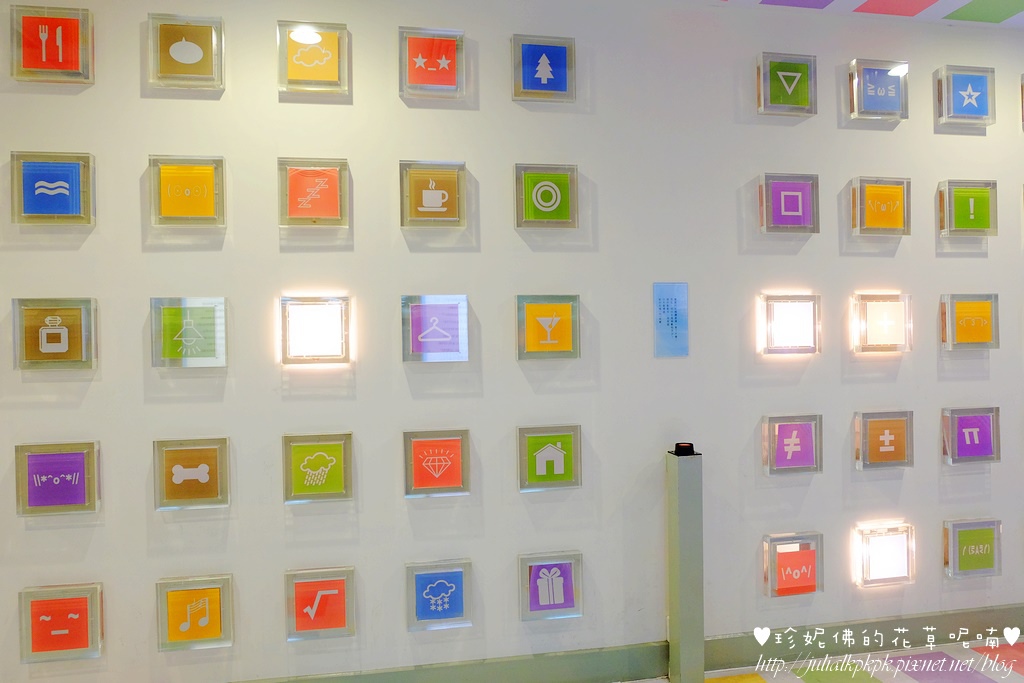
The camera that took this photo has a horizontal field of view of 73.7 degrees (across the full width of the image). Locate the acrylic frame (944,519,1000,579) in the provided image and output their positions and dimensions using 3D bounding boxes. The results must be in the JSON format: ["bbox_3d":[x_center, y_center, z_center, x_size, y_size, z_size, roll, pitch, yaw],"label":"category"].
[{"bbox_3d":[1.966,0.883,2.916,0.235,0.235,0.051,-1,0,-10],"label":"acrylic frame"}]

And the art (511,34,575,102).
[{"bbox_3d":[0.118,-1.020,2.574,0.235,0.235,0.051,-1,0,-10],"label":"art"}]

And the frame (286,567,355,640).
[{"bbox_3d":[-0.692,0.949,2.474,0.240,0.240,0.045,-1,0,-10],"label":"frame"}]

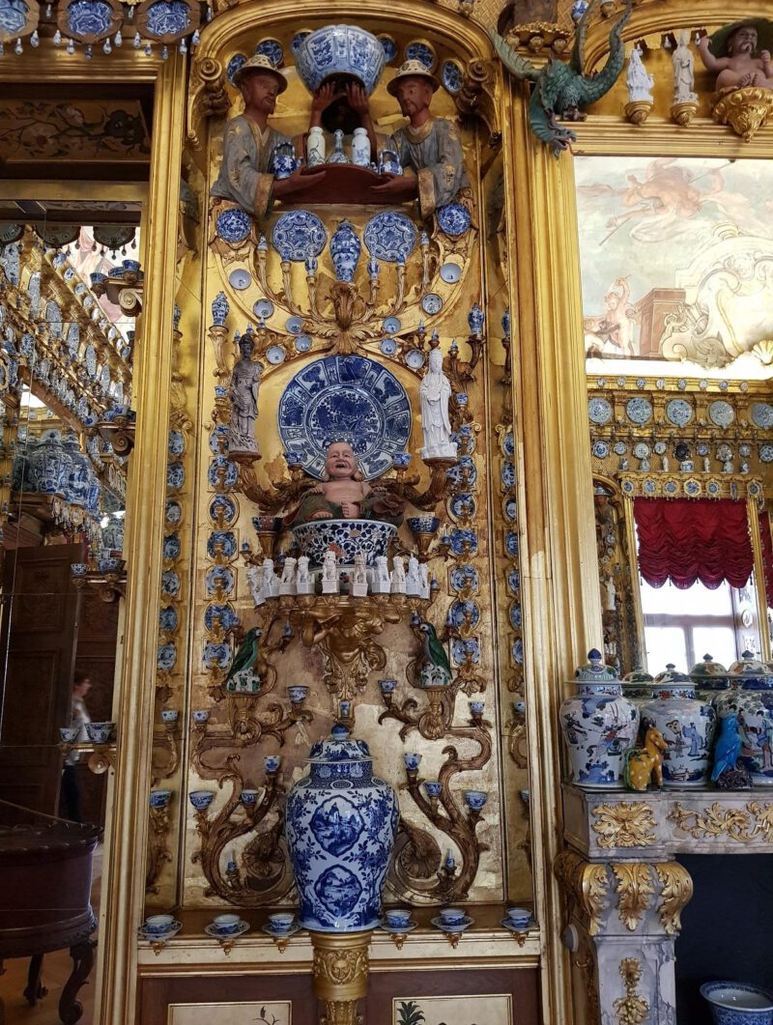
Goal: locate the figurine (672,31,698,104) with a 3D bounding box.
[{"bbox_3d":[1.105,-1.666,2.884,0.085,0.305,0.075,-4,-12,17],"label":"figurine"}]

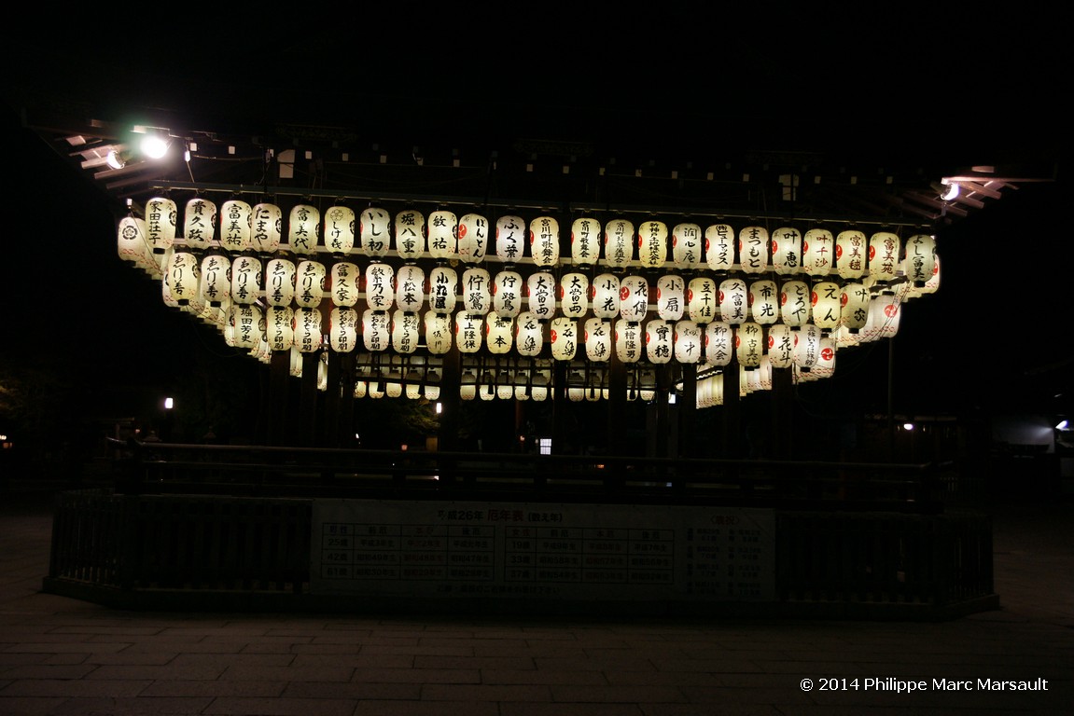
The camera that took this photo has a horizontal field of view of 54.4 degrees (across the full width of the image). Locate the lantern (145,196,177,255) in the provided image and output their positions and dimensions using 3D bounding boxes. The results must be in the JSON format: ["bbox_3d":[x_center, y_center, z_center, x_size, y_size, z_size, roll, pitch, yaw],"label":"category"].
[{"bbox_3d":[-3.682,-1.304,10.238,0.295,0.510,0.295,2,-5,-5],"label":"lantern"}]

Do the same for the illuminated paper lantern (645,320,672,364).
[{"bbox_3d":[1.610,-0.210,13.804,0.350,0.620,0.350,2,-6,-5],"label":"illuminated paper lantern"}]

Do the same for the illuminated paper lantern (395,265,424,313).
[{"bbox_3d":[-1.472,-0.793,12.155,0.310,0.540,0.310,2,-6,-4],"label":"illuminated paper lantern"}]

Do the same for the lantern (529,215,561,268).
[{"bbox_3d":[0.089,-1.311,11.831,0.335,0.570,0.335,2,-6,-6],"label":"lantern"}]

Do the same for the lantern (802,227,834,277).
[{"bbox_3d":[3.170,-1.191,11.749,0.335,0.585,0.335,2,-5,-4],"label":"lantern"}]

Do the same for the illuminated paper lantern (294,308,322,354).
[{"bbox_3d":[-2.761,-0.338,12.611,0.310,0.540,0.310,2,-6,-4],"label":"illuminated paper lantern"}]

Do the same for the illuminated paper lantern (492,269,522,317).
[{"bbox_3d":[-0.332,-0.745,12.084,0.330,0.560,0.330,2,-6,-4],"label":"illuminated paper lantern"}]

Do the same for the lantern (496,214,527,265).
[{"bbox_3d":[-0.261,-1.191,10.540,0.295,0.510,0.295,2,-5,-5],"label":"lantern"}]

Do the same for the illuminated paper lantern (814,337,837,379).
[{"bbox_3d":[3.841,-0.009,13.980,0.330,0.560,0.330,2,-6,-4],"label":"illuminated paper lantern"}]

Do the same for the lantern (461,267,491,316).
[{"bbox_3d":[-0.699,-0.769,12.215,0.310,0.540,0.310,2,-6,-4],"label":"lantern"}]

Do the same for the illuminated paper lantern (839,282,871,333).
[{"bbox_3d":[3.695,-0.591,12.145,0.335,0.585,0.335,2,-5,-4],"label":"illuminated paper lantern"}]

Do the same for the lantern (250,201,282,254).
[{"bbox_3d":[-2.977,-1.429,11.508,0.330,0.560,0.330,2,-6,-4],"label":"lantern"}]

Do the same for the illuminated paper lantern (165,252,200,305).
[{"bbox_3d":[-3.923,-0.895,11.584,0.335,0.585,0.335,2,-5,-4],"label":"illuminated paper lantern"}]

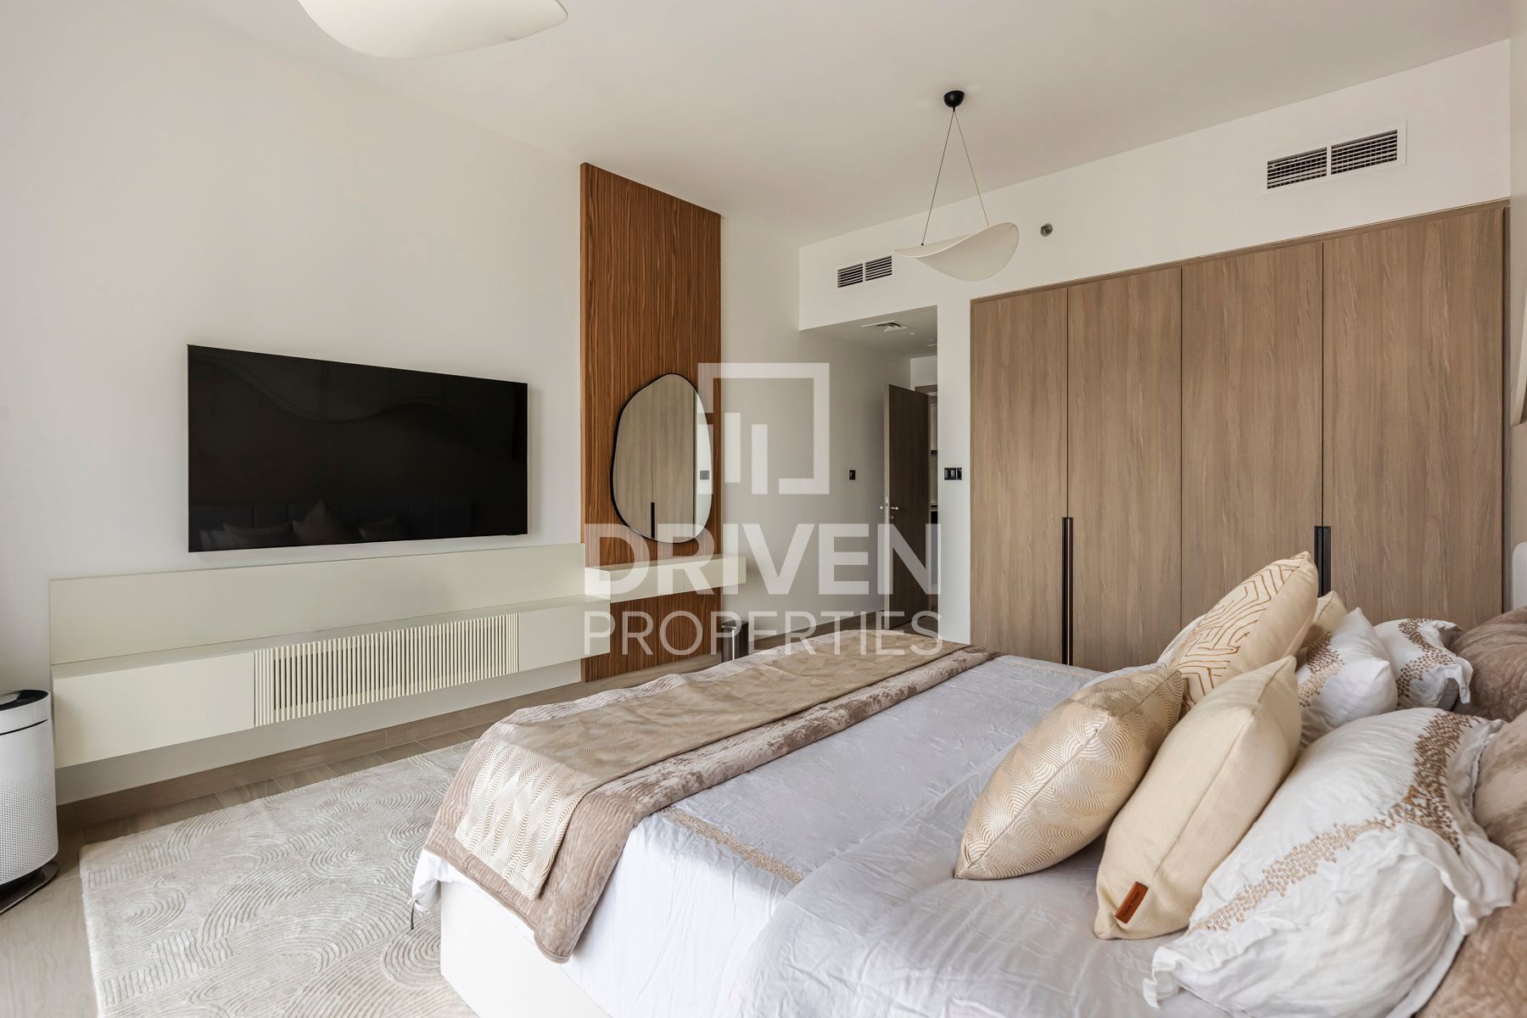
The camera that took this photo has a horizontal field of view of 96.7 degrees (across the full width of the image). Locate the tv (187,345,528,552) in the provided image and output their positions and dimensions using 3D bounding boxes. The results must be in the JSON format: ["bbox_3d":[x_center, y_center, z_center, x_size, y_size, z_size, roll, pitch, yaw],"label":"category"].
[{"bbox_3d":[-1.822,-0.258,3.256,0.050,0.830,1.438,1,1,44],"label":"tv"}]

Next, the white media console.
[{"bbox_3d":[-1.346,0.519,3.581,0.295,0.606,3.319,1,2,42],"label":"white media console"}]

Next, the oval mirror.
[{"bbox_3d":[-0.652,-0.334,4.495,0.030,1.135,0.844,1,2,42],"label":"oval mirror"}]

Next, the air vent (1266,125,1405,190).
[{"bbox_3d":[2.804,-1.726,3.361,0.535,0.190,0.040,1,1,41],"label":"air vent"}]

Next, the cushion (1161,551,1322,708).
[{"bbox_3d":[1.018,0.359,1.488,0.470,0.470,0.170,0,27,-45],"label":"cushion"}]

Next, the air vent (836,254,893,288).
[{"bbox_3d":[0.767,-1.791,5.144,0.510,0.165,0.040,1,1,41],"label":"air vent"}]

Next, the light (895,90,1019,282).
[{"bbox_3d":[0.964,-1.623,3.397,0.610,0.900,0.540,-1,1,-30],"label":"light"}]

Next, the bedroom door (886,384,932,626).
[{"bbox_3d":[1.349,-0.029,6.307,0.048,2.145,0.860,1,1,37],"label":"bedroom door"}]

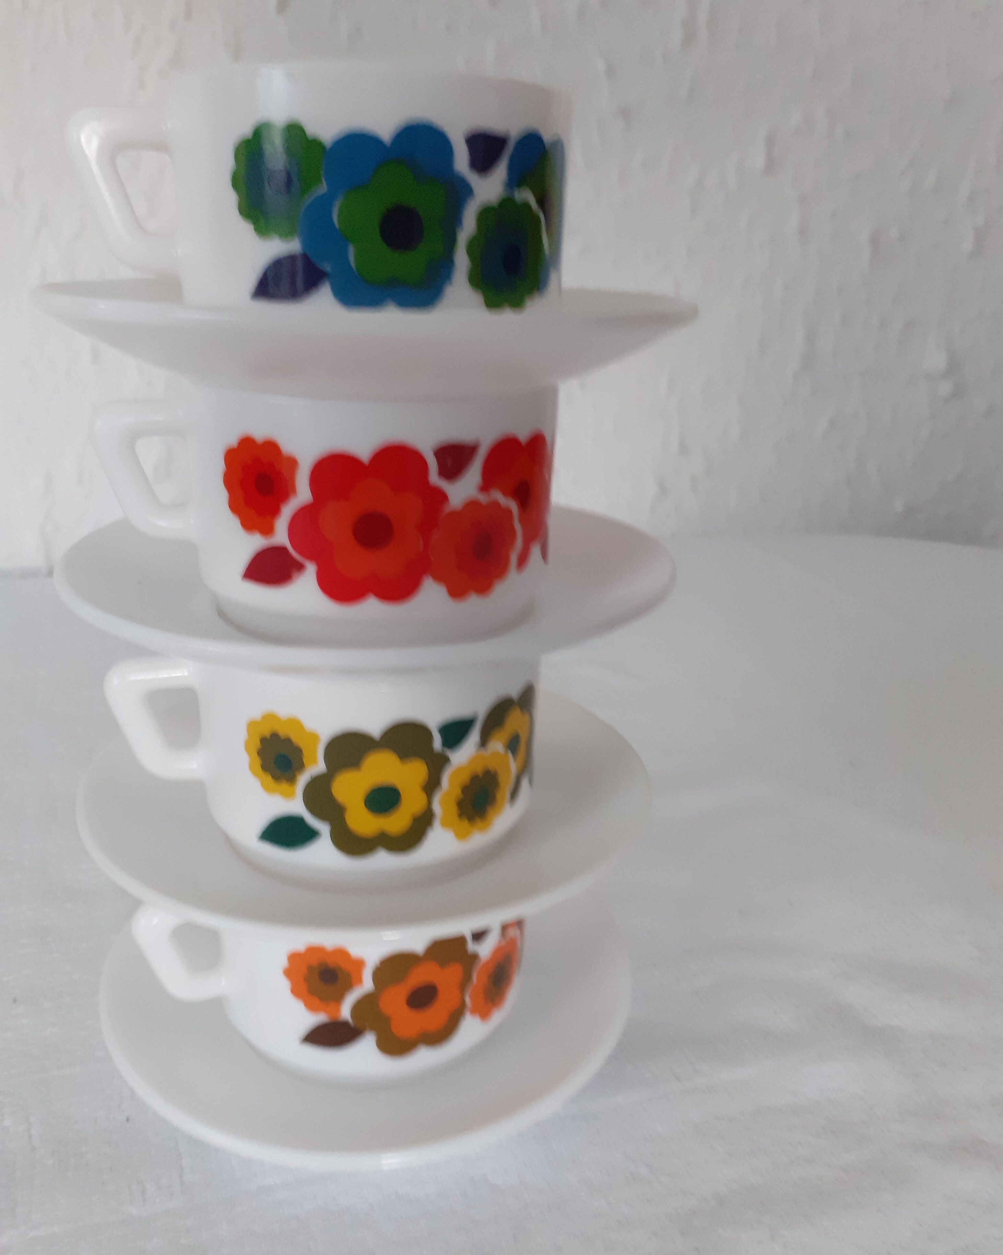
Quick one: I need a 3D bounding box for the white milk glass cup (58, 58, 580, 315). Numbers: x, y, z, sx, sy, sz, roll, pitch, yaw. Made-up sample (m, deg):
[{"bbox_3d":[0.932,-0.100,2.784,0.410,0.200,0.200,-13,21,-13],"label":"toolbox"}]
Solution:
[{"bbox_3d":[-0.038,-0.084,0.220,0.102,0.053,0.081,1,21,-3],"label":"white milk glass cup"}]

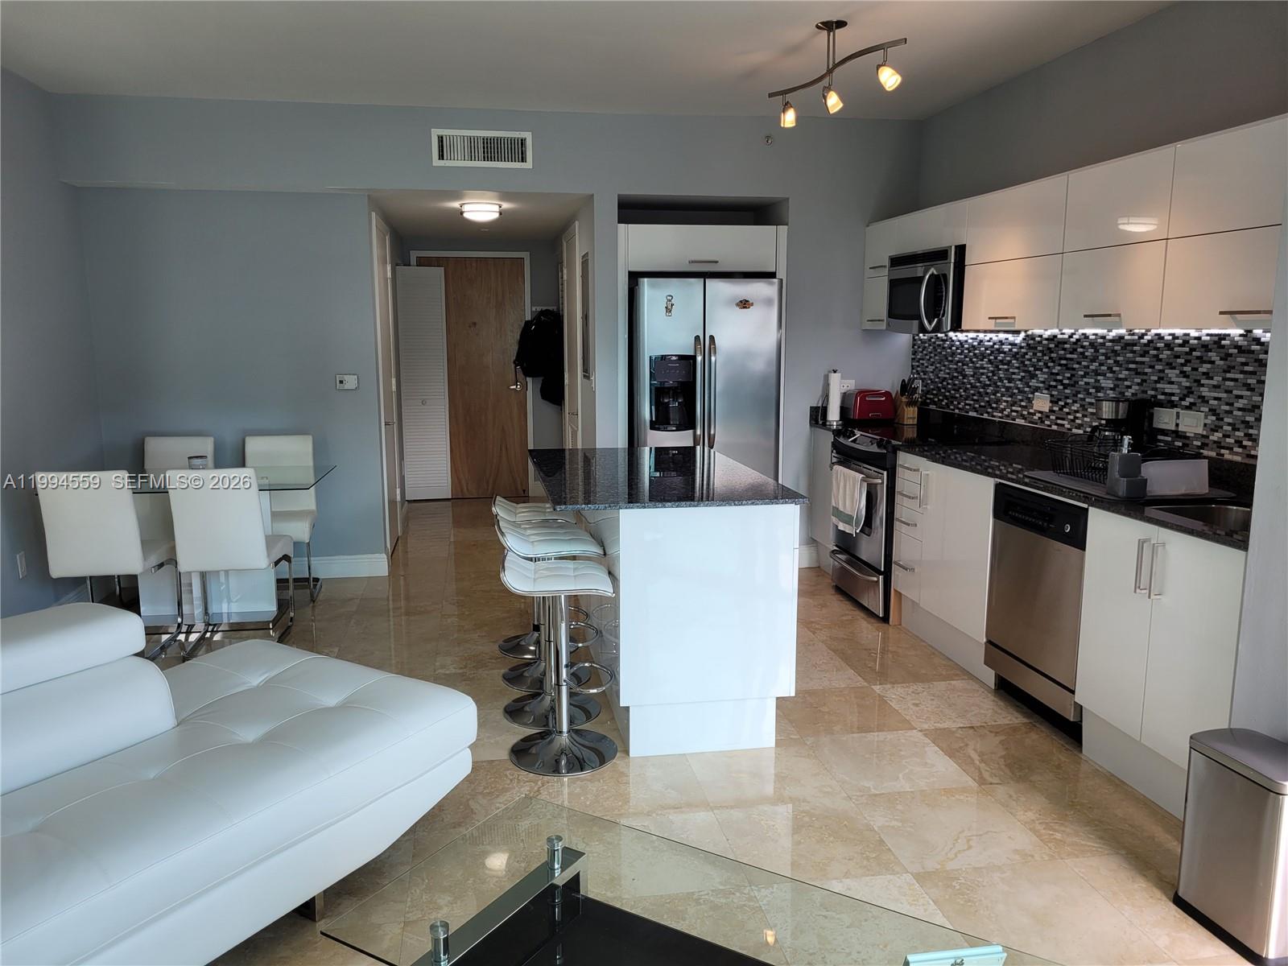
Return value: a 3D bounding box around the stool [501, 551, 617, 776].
[{"bbox_3d":[-0.292,0.612,3.387,0.398,0.697,0.404,-2,9,-9],"label":"stool"}]

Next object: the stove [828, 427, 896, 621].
[{"bbox_3d":[1.427,0.205,5.220,0.675,0.915,0.753,-2,9,-9],"label":"stove"}]

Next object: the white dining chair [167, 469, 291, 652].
[{"bbox_3d":[-1.952,0.328,4.583,0.427,0.899,0.566,-2,9,-9],"label":"white dining chair"}]

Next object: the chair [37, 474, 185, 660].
[{"bbox_3d":[-2.469,0.342,4.496,0.389,0.887,0.606,-2,9,-9],"label":"chair"}]

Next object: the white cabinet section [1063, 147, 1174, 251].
[{"bbox_3d":[1.860,-1.019,3.531,0.320,0.304,0.595,-2,9,-9],"label":"white cabinet section"}]

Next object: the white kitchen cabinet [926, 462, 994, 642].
[{"bbox_3d":[1.641,0.269,4.247,0.600,0.683,0.597,-2,9,-10],"label":"white kitchen cabinet"}]

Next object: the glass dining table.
[{"bbox_3d":[-2.213,0.351,4.889,1.194,0.744,0.798,-2,9,-9],"label":"glass dining table"}]

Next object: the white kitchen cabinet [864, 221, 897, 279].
[{"bbox_3d":[1.535,-1.361,5.657,0.322,0.306,0.449,-2,9,-9],"label":"white kitchen cabinet"}]

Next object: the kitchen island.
[{"bbox_3d":[0.008,0.397,4.050,0.870,0.912,1.530,-2,9,-9],"label":"kitchen island"}]

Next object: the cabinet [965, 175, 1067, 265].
[{"bbox_3d":[1.773,-1.141,4.270,0.322,0.306,0.805,-2,9,-9],"label":"cabinet"}]

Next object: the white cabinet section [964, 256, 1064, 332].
[{"bbox_3d":[1.748,-0.828,4.257,0.320,0.300,0.798,-2,9,-9],"label":"white cabinet section"}]

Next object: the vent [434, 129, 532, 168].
[{"bbox_3d":[-0.896,-1.862,5.383,0.548,0.192,0.030,-2,9,-9],"label":"vent"}]

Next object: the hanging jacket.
[{"bbox_3d":[-0.892,-1.075,8.342,0.439,0.846,0.293,-2,9,-9],"label":"hanging jacket"}]

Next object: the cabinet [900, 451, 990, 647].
[{"bbox_3d":[1.634,0.244,4.425,0.611,0.697,0.902,-2,9,-9],"label":"cabinet"}]

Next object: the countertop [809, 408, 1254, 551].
[{"bbox_3d":[1.621,-0.148,4.292,0.641,0.127,3.425,-2,9,-10],"label":"countertop"}]

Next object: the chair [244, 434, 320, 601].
[{"bbox_3d":[-2.074,0.191,5.452,0.403,0.883,0.515,-2,9,-10],"label":"chair"}]

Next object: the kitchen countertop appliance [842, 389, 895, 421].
[{"bbox_3d":[1.355,-0.462,5.828,0.260,0.197,0.190,-2,9,-10],"label":"kitchen countertop appliance"}]

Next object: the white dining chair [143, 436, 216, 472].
[{"bbox_3d":[-2.597,0.211,5.338,0.420,0.897,0.536,-2,9,-9],"label":"white dining chair"}]

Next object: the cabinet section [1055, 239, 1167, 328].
[{"bbox_3d":[1.862,-0.720,3.578,0.320,0.300,0.595,-2,9,-9],"label":"cabinet section"}]

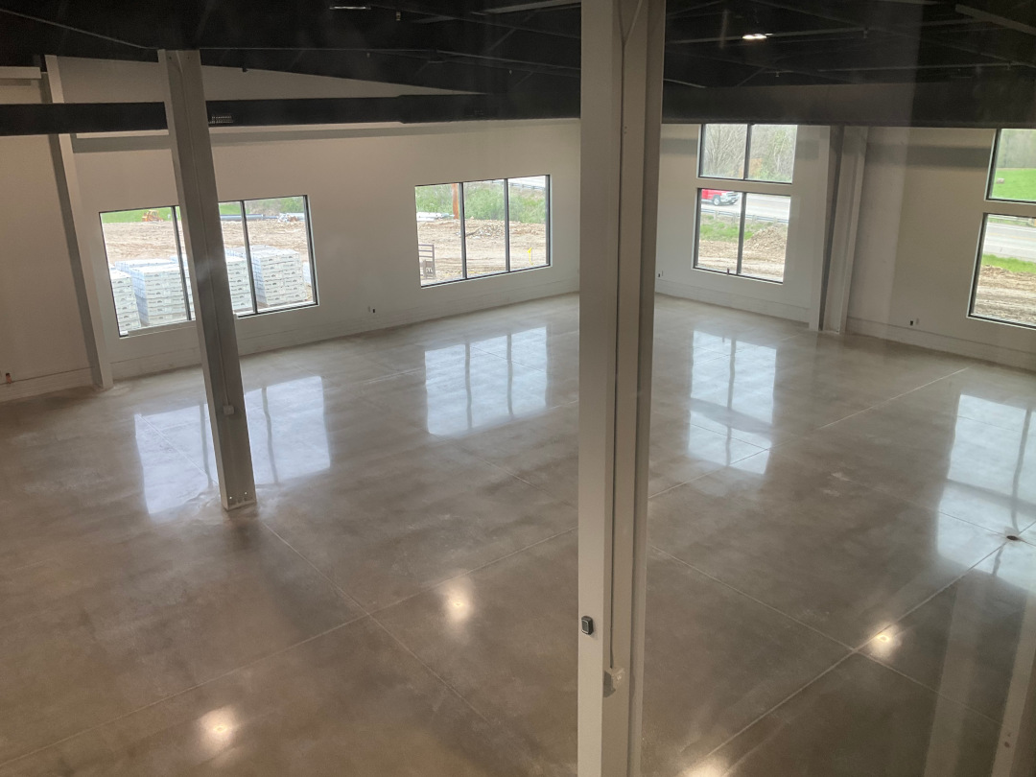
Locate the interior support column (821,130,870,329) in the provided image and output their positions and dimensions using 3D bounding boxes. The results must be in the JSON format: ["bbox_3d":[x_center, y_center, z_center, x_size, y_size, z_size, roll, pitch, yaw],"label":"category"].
[{"bbox_3d":[7.305,-3.672,19.414,0.424,4.963,0.450,-15,22,-35],"label":"interior support column"}]

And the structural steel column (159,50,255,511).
[{"bbox_3d":[-3.913,-1.189,11.116,0.403,5.852,0.243,-15,22,-35],"label":"structural steel column"}]

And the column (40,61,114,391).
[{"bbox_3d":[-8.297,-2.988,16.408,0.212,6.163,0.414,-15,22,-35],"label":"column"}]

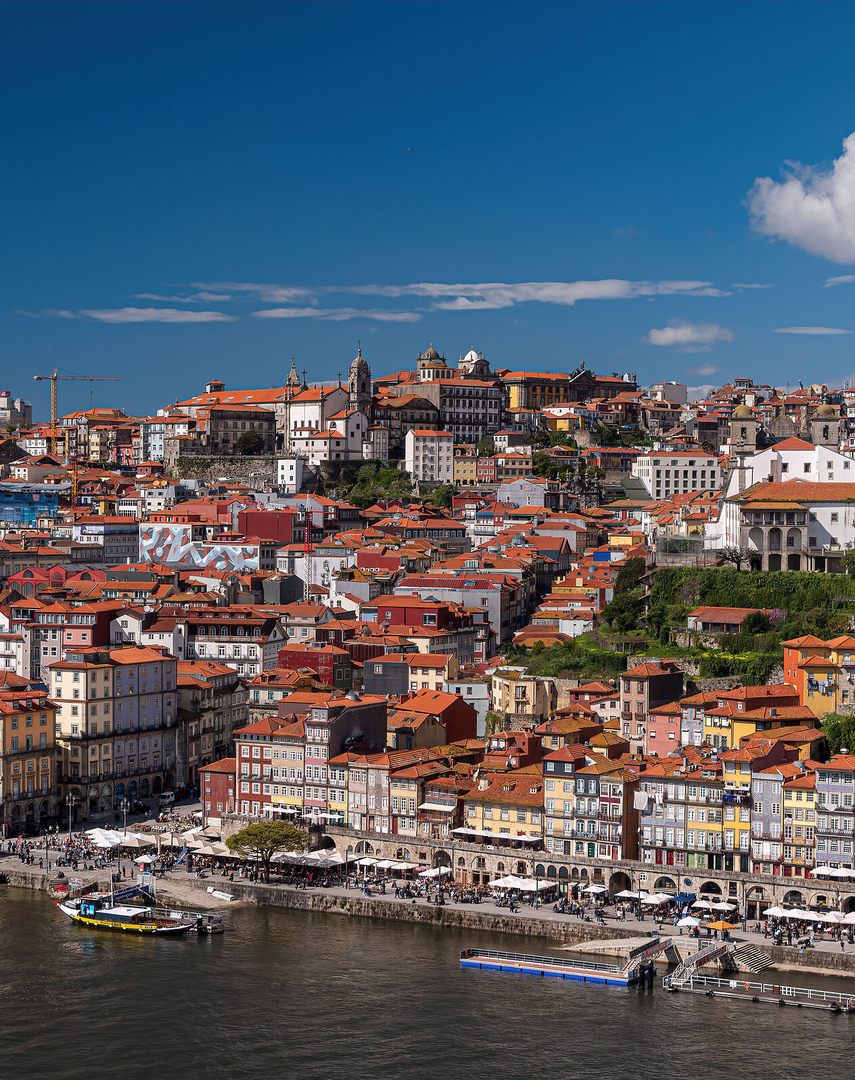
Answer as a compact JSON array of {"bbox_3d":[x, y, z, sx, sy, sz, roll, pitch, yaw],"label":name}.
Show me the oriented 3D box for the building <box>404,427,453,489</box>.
[{"bbox_3d":[0.730,-25.960,708.890,12.900,17.200,9.000,0,1,-17],"label":"building"}]

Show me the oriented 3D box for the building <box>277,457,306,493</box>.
[{"bbox_3d":[-42.150,-20.010,700.000,6.500,10.800,6.500,1,2,25],"label":"building"}]

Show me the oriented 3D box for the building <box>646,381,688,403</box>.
[{"bbox_3d":[90.450,-54.160,850.000,7.000,11.000,14.000,2,2,39],"label":"building"}]

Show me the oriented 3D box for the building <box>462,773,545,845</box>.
[{"bbox_3d":[15.550,43.330,360.770,15.400,10.800,11.500,1,2,36],"label":"building"}]

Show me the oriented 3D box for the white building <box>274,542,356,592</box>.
[{"bbox_3d":[-32.070,9.020,642.000,20.500,16.500,12.000,0,1,0],"label":"white building"}]

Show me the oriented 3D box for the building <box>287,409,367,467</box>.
[{"bbox_3d":[-32.760,-34.130,742.120,13.500,17.000,24.000,-1,2,-36],"label":"building"}]

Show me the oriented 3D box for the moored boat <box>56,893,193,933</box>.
[{"bbox_3d":[-43.570,53.820,325.340,21.000,4.500,4.700,1,1,25],"label":"moored boat"}]

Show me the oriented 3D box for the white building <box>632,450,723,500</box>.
[{"bbox_3d":[78.000,-19.750,704.290,23.000,16.000,14.000,0,1,-20],"label":"white building"}]

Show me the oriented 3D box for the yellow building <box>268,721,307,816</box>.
[{"bbox_3d":[-22.990,42.960,428.000,7.600,17.300,11.000,1,2,35],"label":"yellow building"}]

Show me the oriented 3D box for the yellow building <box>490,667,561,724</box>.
[{"bbox_3d":[16.330,26.470,387.460,11.000,7.600,11.500,1,1,5],"label":"yellow building"}]

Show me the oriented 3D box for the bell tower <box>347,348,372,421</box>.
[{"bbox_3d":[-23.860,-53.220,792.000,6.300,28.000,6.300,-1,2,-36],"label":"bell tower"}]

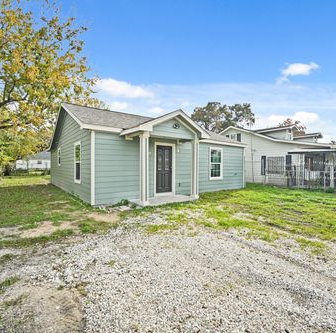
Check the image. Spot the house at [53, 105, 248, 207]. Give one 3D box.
[{"bbox_3d":[-1.812,-0.995,13.573,9.976,4.794,12.291,0,0,-37],"label":"house"}]

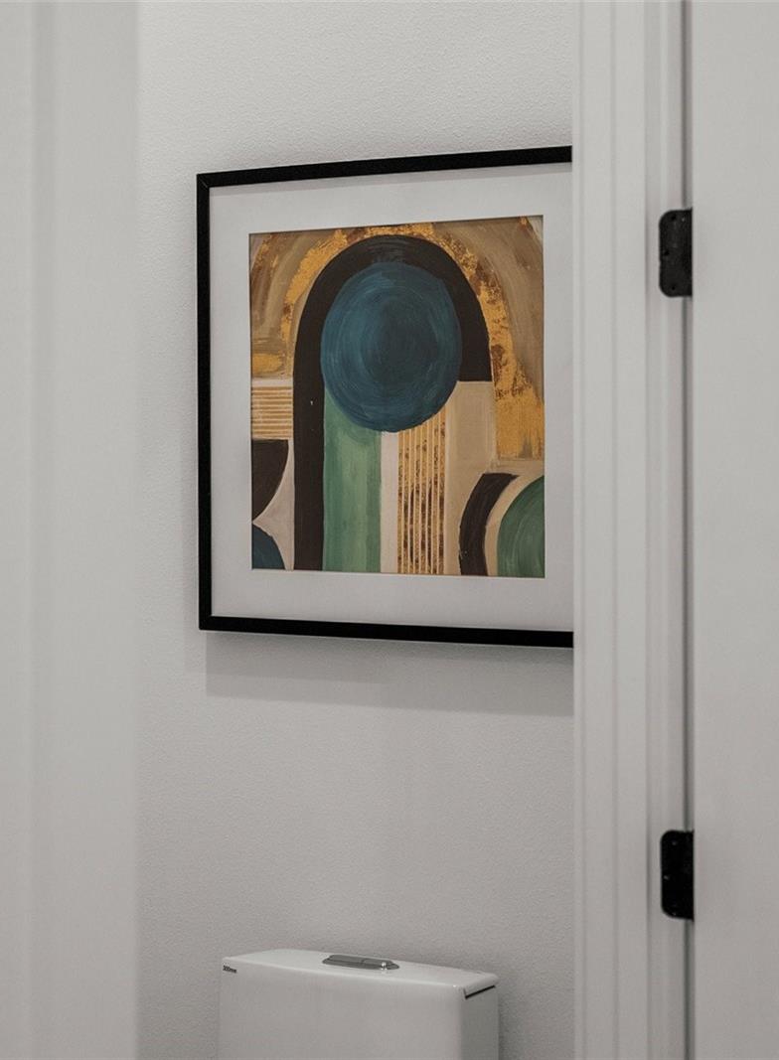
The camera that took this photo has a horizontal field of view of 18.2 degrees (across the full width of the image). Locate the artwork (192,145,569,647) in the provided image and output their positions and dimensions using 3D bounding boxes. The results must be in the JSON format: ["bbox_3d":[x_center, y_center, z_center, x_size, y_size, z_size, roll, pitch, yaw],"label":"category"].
[{"bbox_3d":[0.009,-0.164,3.063,0.600,0.603,0.030,1,3,32],"label":"artwork"}]

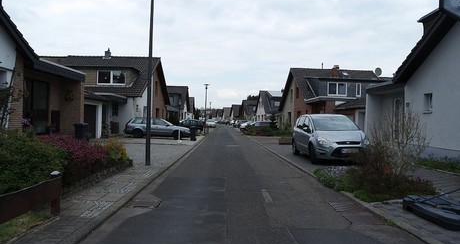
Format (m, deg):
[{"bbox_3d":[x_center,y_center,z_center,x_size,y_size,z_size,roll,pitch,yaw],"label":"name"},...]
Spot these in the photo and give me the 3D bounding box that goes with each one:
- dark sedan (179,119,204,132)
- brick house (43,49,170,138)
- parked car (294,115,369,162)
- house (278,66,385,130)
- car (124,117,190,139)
[{"bbox_3d":[-4.848,0.424,32.297,4.200,1.440,1.720,1,0,3],"label":"dark sedan"},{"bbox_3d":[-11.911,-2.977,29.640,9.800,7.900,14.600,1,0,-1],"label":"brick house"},{"bbox_3d":[3.771,0.601,12.188,1.880,1.660,4.770,1,0,0],"label":"parked car"},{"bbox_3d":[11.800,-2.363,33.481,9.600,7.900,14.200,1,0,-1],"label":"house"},{"bbox_3d":[-5.089,0.430,21.789,4.580,1.440,1.760,1,0,-7],"label":"car"}]

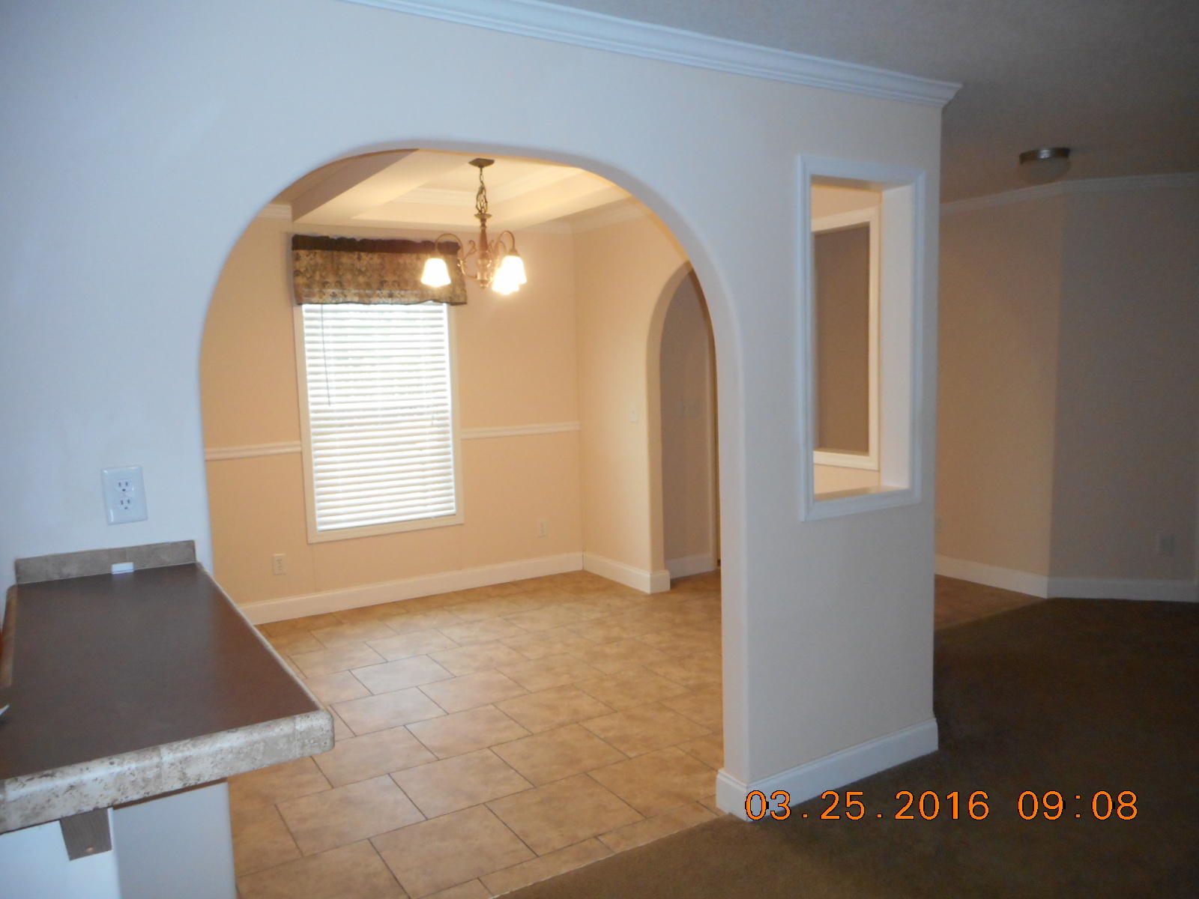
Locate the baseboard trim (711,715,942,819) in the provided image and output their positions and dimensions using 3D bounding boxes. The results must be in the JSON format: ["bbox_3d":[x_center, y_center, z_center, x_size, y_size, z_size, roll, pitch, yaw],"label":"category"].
[{"bbox_3d":[0.849,1.116,3.108,0.956,0.121,0.137,-5,6,-31],"label":"baseboard trim"}]

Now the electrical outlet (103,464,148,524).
[{"bbox_3d":[-1.004,0.098,1.832,0.072,0.117,0.010,-5,6,-31],"label":"electrical outlet"}]

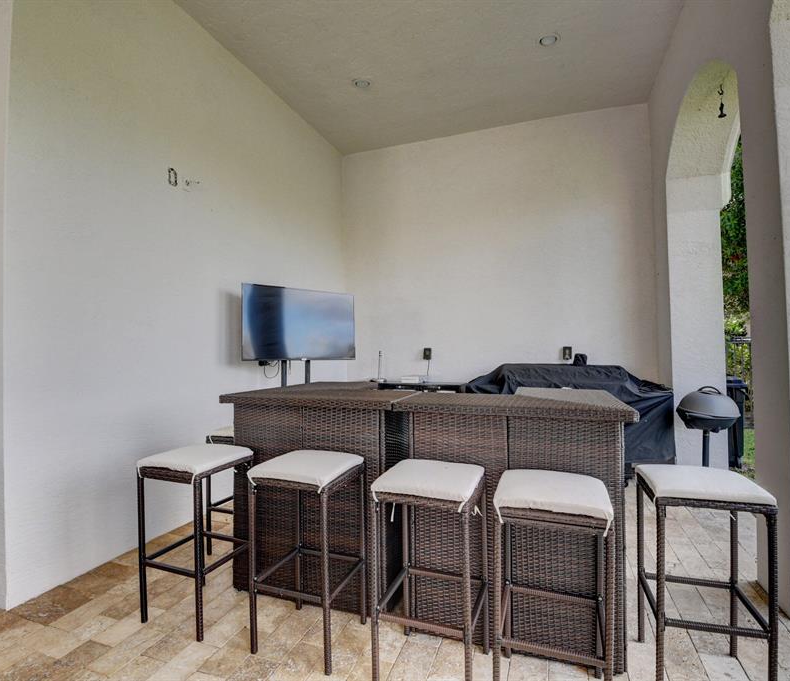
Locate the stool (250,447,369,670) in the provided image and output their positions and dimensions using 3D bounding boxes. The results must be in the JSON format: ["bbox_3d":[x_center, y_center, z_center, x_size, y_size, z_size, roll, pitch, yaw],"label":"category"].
[{"bbox_3d":[-0.384,0.976,1.978,0.400,0.795,0.379,-1,-2,20],"label":"stool"}]

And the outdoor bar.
[{"bbox_3d":[0.169,0.846,2.513,2.050,1.076,1.052,-1,-2,19],"label":"outdoor bar"}]

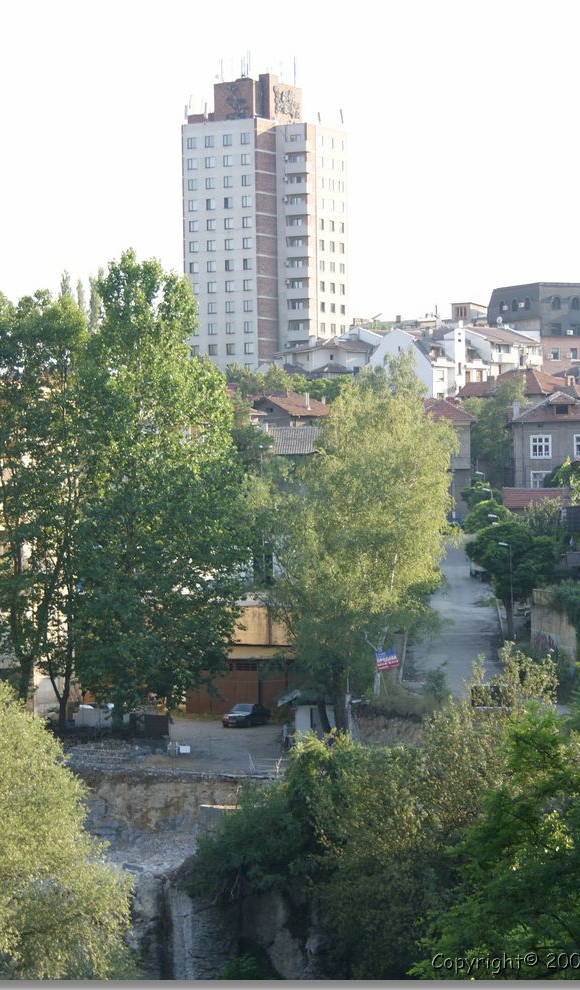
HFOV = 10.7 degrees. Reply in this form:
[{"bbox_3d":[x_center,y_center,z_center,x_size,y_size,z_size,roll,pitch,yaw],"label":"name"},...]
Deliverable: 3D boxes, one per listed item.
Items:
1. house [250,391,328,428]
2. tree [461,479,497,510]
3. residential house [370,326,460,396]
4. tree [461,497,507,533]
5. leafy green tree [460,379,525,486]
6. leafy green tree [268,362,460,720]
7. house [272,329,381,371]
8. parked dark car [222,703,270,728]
[{"bbox_3d":[-0.124,-6.687,274.000,6.300,4.900,7.400,0,-1,-30],"label":"house"},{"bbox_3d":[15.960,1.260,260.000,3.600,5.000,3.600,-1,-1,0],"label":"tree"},{"bbox_3d":[14.300,-14.400,350.000,7.800,8.500,7.300,-1,0,30],"label":"residential house"},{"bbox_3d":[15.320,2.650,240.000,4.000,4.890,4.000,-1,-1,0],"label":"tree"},{"bbox_3d":[16.484,-4.934,253.000,5.600,9.100,5.500,-1,-1,6],"label":"leafy green tree"},{"bbox_3d":[4.460,2.880,187.000,11.000,22.500,9.800,-1,-1,0],"label":"leafy green tree"},{"bbox_3d":[3.900,-15.900,356.000,12.200,6.200,9.500,-1,0,0],"label":"house"},{"bbox_3d":[-2.783,14.170,199.500,1.720,1.430,4.200,-1,-1,20],"label":"parked dark car"}]

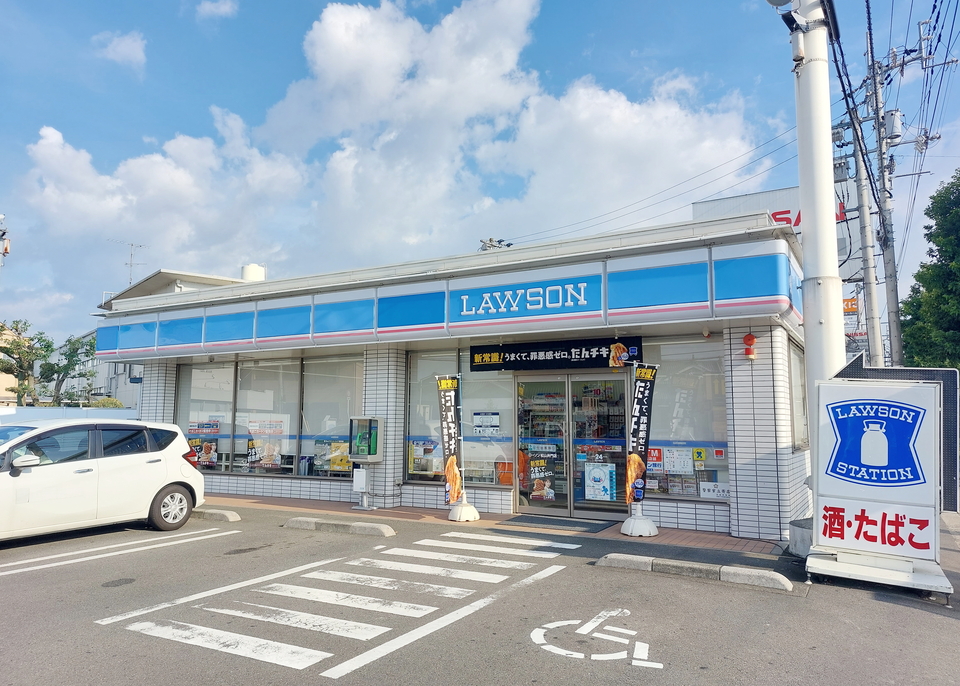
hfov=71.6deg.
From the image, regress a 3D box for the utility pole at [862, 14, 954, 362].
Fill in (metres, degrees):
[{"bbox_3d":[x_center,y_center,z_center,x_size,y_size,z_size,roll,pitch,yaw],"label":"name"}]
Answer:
[{"bbox_3d":[11.685,-2.555,17.518,2.070,12.600,0.800,-4,-8,28],"label":"utility pole"}]

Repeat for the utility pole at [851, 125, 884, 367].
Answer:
[{"bbox_3d":[8.320,-0.844,14.057,0.330,8.290,0.330,-4,-8,28],"label":"utility pole"}]

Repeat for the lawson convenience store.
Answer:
[{"bbox_3d":[-0.172,1.182,14.642,13.460,4.010,9.000,-4,-8,28],"label":"lawson convenience store"}]

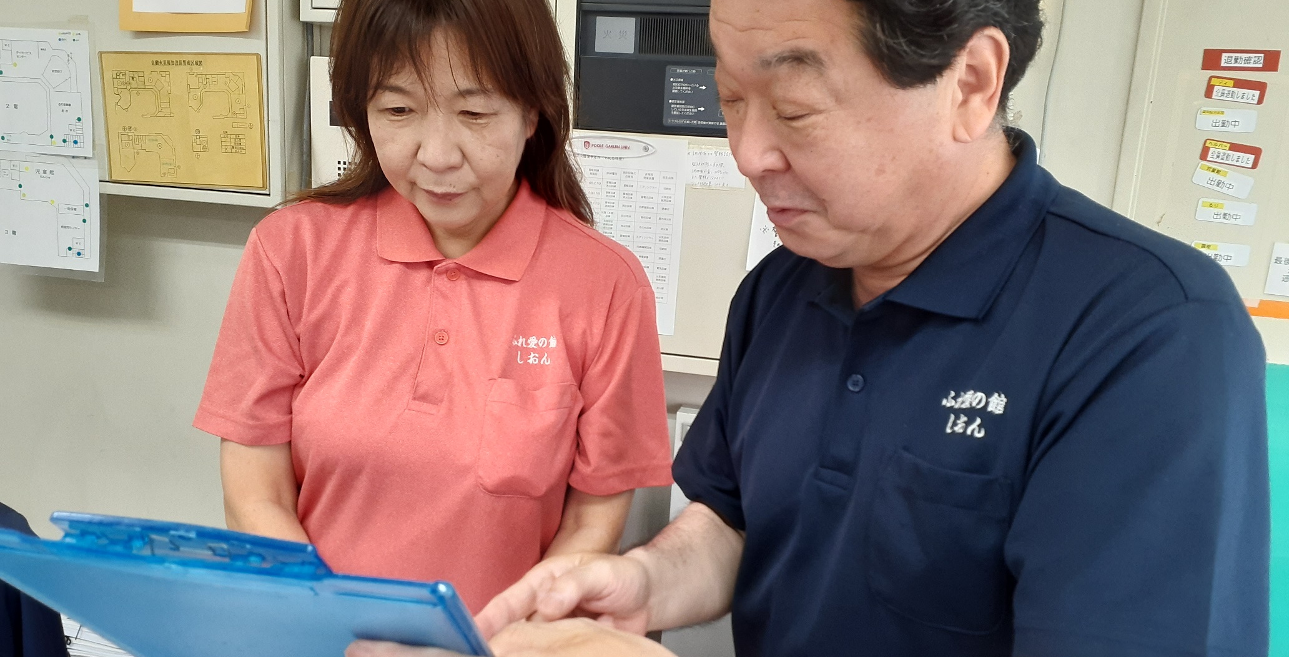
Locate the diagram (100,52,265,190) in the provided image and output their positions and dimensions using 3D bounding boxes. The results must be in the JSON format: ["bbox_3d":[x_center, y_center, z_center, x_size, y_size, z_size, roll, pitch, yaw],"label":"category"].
[{"bbox_3d":[-0.760,-0.343,1.656,0.303,0.216,0.005,6,12,14],"label":"diagram"}]

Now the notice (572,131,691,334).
[{"bbox_3d":[-0.047,-0.144,1.541,0.210,0.297,0.004,6,12,14],"label":"notice"}]

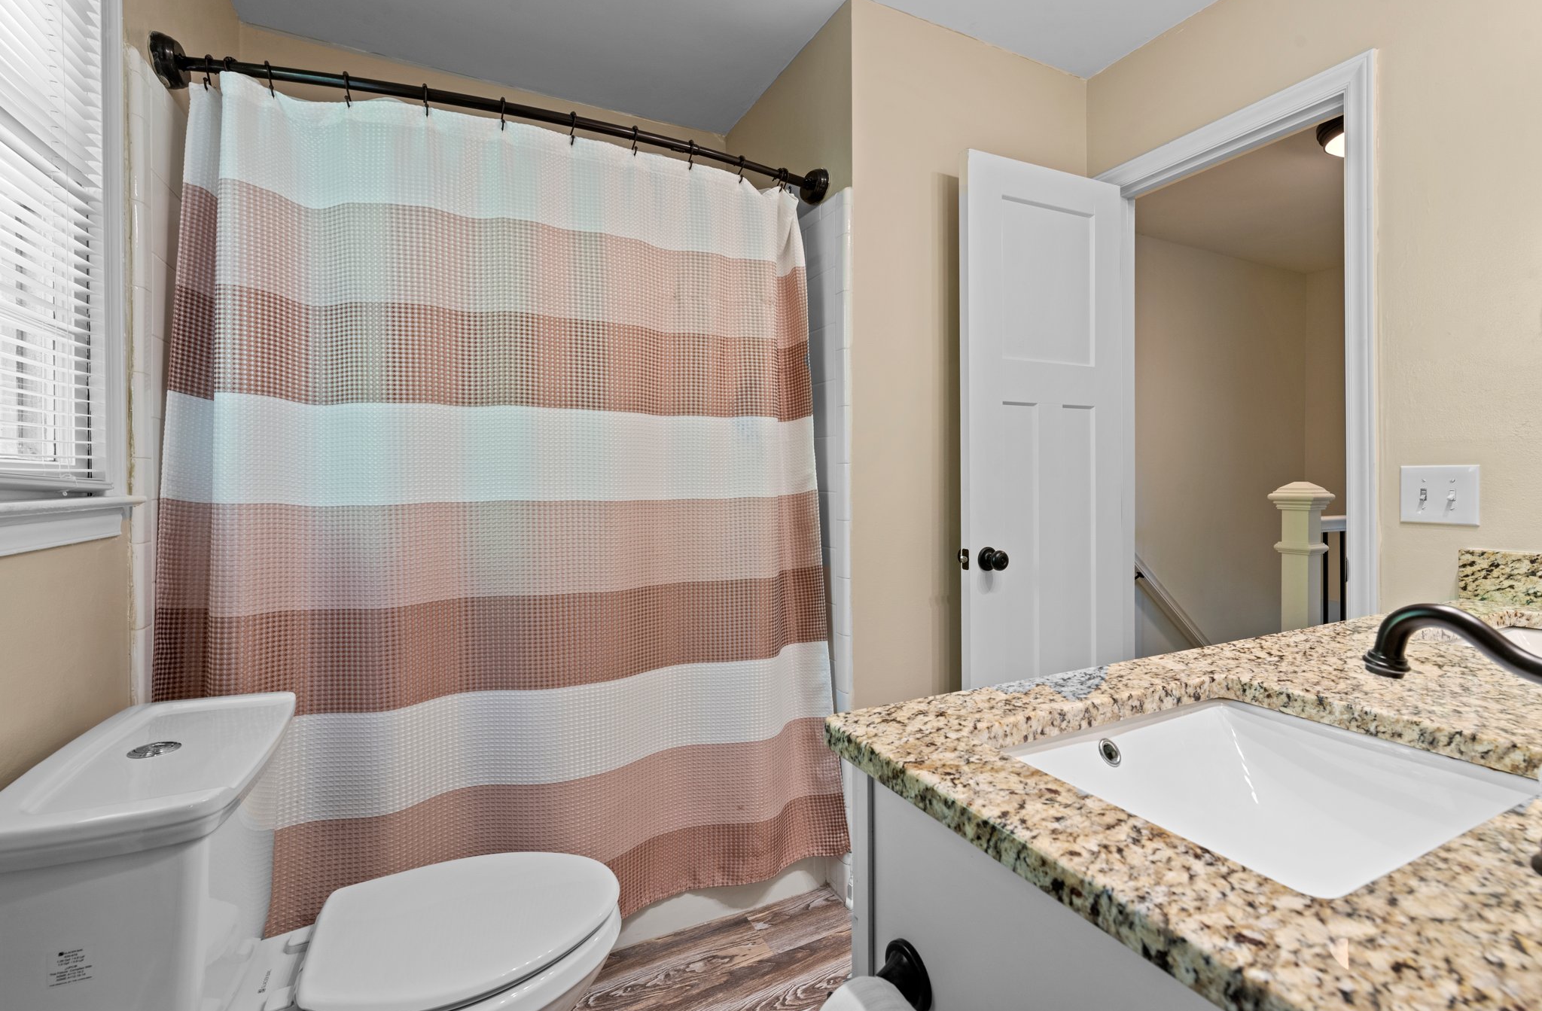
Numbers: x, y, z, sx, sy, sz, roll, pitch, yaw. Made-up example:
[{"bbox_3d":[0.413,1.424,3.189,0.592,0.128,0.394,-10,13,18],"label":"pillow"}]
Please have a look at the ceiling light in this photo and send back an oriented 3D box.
[{"bbox_3d":[2.146,-1.317,2.255,0.340,0.120,0.340,-1,2,-26],"label":"ceiling light"}]

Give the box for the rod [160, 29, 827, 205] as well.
[{"bbox_3d":[-0.515,-0.901,1.550,1.475,0.100,0.130,-3,3,-26],"label":"rod"}]

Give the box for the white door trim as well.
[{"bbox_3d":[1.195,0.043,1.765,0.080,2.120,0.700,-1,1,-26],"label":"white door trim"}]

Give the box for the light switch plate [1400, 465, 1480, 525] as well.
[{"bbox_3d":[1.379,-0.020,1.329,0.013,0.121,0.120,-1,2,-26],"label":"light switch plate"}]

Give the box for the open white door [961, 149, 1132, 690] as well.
[{"bbox_3d":[0.805,0.057,1.905,0.580,2.060,0.038,-1,1,-22],"label":"open white door"}]

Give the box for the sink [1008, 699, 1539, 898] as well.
[{"bbox_3d":[0.504,0.361,0.685,0.475,0.160,0.345,-1,2,-26],"label":"sink"}]

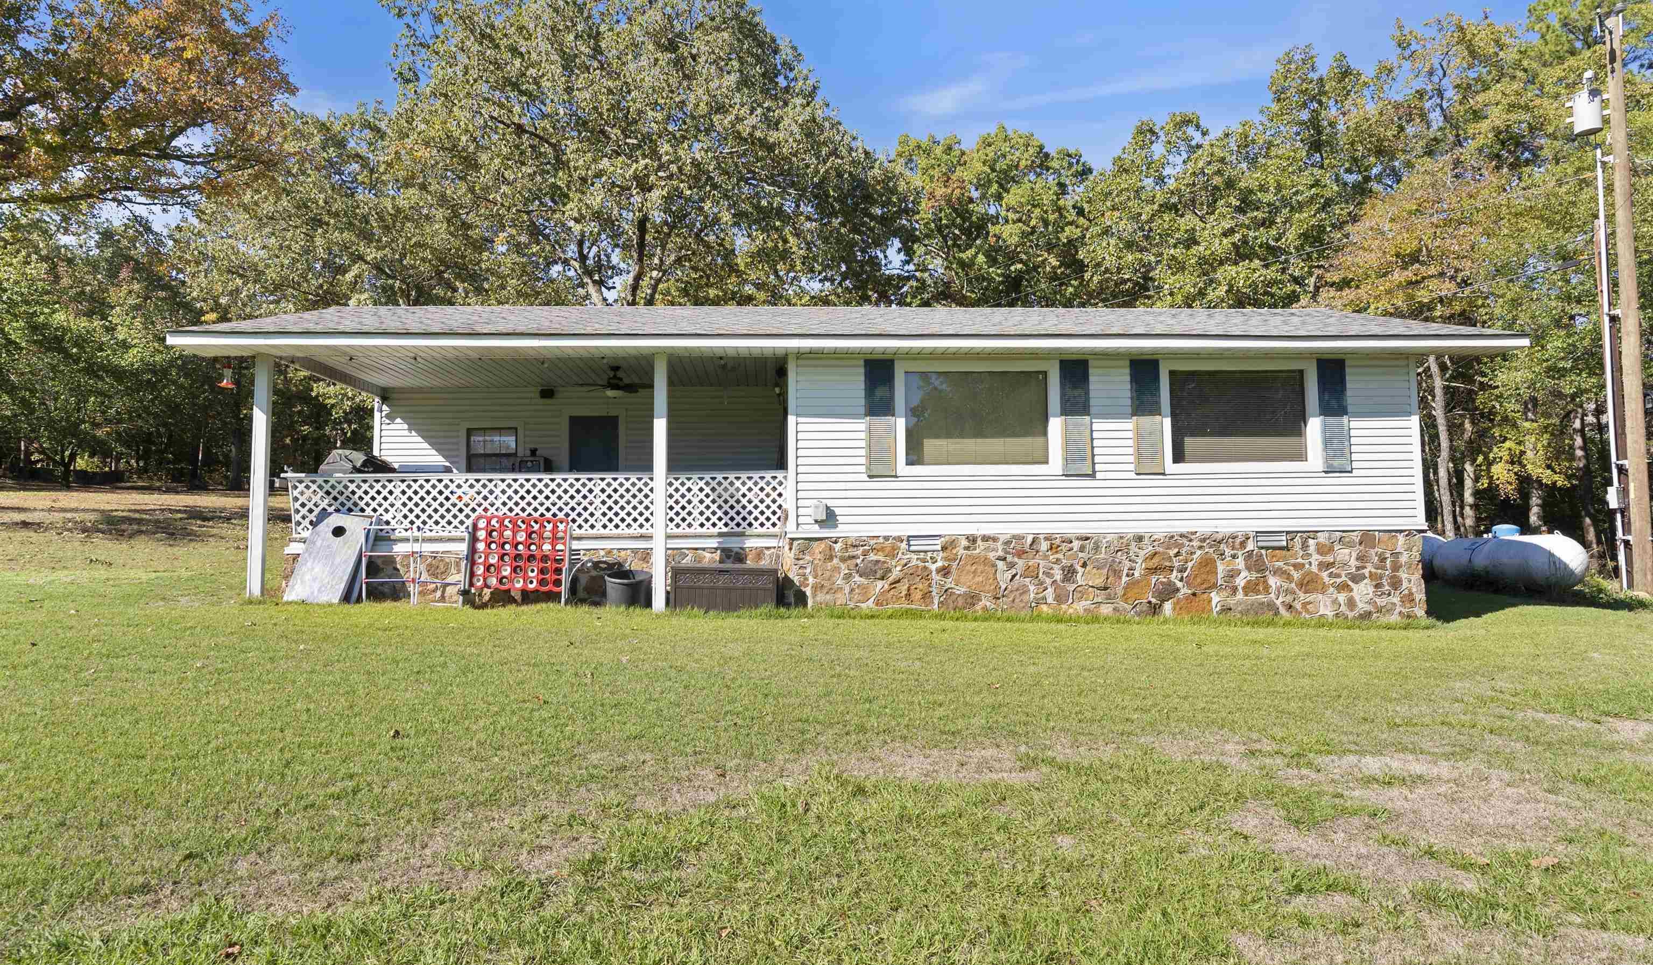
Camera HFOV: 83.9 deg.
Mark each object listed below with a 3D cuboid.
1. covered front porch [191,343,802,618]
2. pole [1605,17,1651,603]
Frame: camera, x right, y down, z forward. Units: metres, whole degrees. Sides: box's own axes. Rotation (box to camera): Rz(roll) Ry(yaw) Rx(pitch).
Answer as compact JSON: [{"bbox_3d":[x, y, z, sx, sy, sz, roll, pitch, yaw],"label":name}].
[{"bbox_3d":[-3.809,0.062,12.717,6.681,3.244,3.427,0,-4,-4],"label":"covered front porch"},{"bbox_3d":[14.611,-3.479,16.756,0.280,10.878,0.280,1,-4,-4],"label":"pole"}]

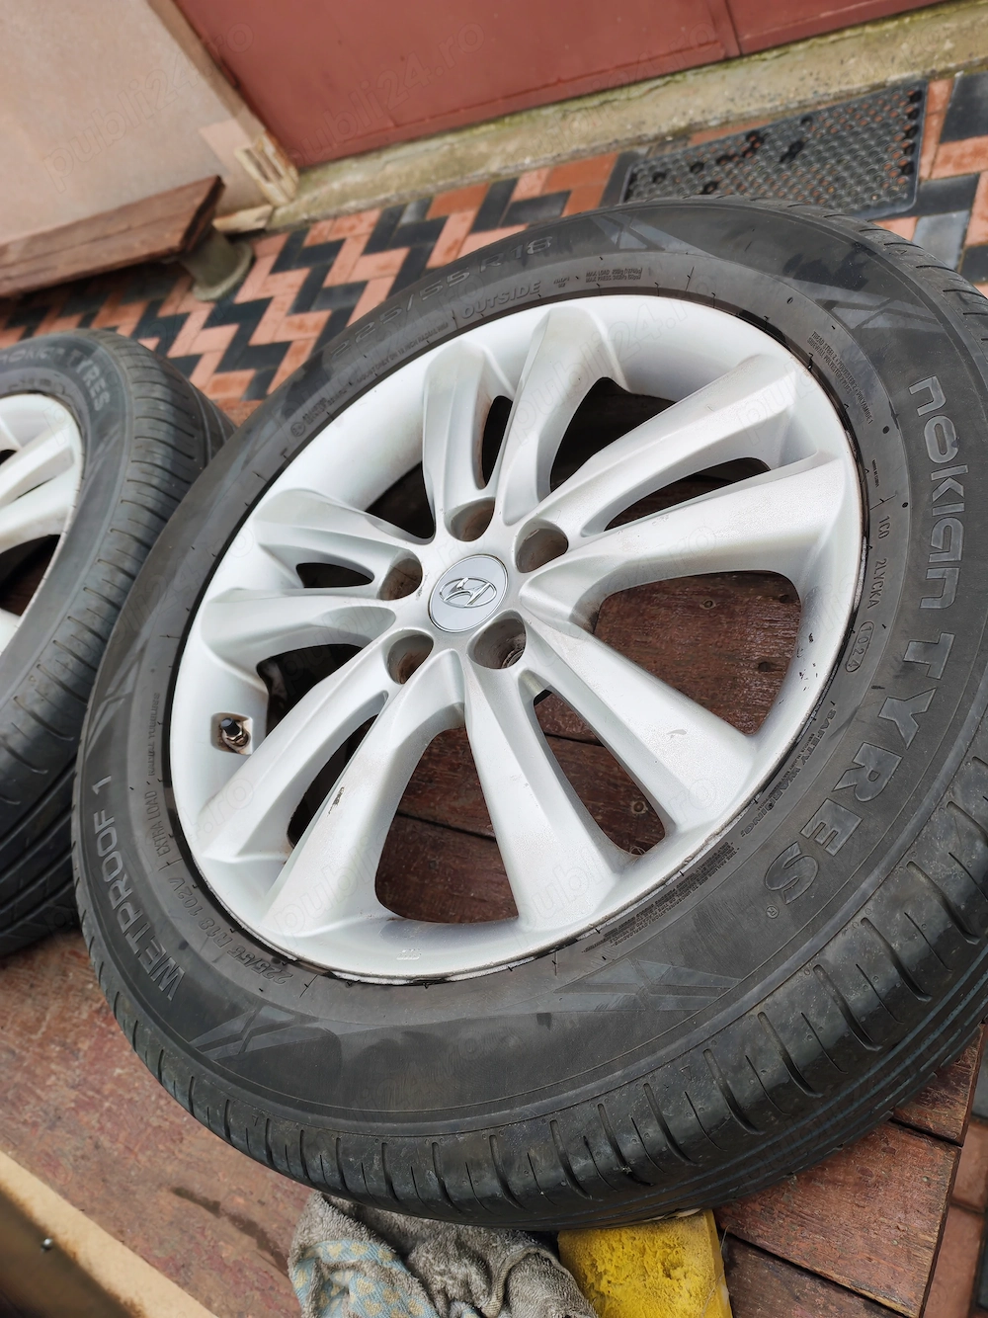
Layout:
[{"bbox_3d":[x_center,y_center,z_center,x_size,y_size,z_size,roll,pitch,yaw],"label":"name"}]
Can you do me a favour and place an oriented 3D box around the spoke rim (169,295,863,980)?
[{"bbox_3d":[0.024,-0.003,0.730,0.497,0.185,0.497,0,62,33],"label":"spoke rim"}]

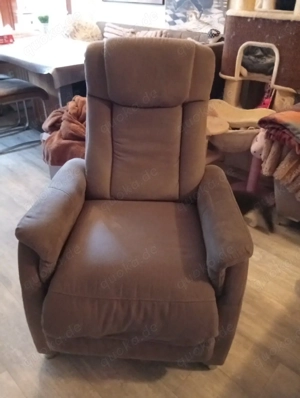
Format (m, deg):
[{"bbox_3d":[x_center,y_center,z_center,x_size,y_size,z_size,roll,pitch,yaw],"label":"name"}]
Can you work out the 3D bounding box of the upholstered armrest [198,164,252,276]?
[{"bbox_3d":[0.275,0.063,1.248,0.148,0.190,0.530,3,33,2],"label":"upholstered armrest"}]

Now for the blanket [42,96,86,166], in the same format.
[{"bbox_3d":[-0.432,-0.453,2.035,0.430,0.370,0.370,3,33,2],"label":"blanket"}]

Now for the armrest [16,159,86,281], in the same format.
[{"bbox_3d":[-0.357,0.030,1.269,0.150,0.190,0.550,3,33,2],"label":"armrest"}]

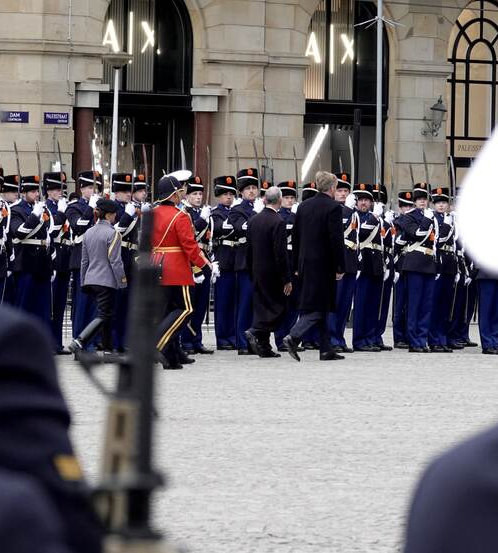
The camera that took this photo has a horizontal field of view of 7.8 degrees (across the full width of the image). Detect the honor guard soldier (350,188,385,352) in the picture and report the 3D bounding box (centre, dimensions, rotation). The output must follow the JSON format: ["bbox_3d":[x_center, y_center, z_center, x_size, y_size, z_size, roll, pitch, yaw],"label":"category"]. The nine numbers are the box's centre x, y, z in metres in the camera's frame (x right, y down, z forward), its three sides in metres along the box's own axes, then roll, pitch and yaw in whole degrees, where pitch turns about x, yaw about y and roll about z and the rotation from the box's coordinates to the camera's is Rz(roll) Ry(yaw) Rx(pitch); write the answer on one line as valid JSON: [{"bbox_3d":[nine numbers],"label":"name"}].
[{"bbox_3d":[1.261,-0.092,38.687,0.500,1.780,0.400,-1,1,-25],"label":"honor guard soldier"}]

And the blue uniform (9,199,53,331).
[{"bbox_3d":[-2.289,0.000,38.392,0.500,1.620,0.400,-1,2,-36],"label":"blue uniform"}]

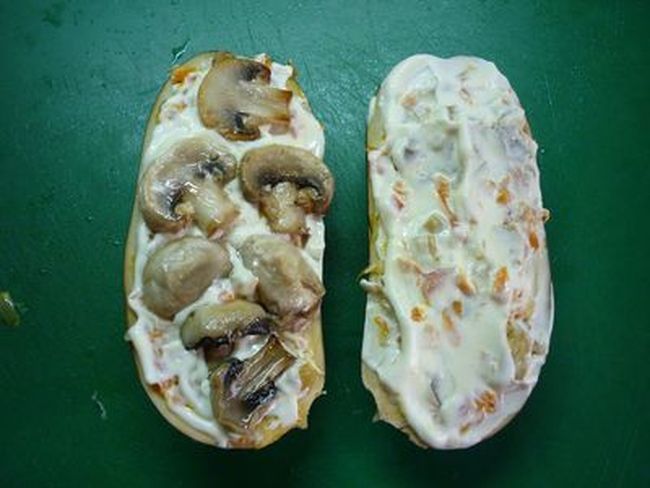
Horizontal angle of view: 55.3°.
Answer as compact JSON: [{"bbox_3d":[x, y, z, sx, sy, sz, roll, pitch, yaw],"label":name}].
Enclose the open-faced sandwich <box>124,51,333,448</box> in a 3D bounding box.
[{"bbox_3d":[-0.042,0.004,0.282,0.085,0.040,0.168,0,84,0],"label":"open-faced sandwich"}]

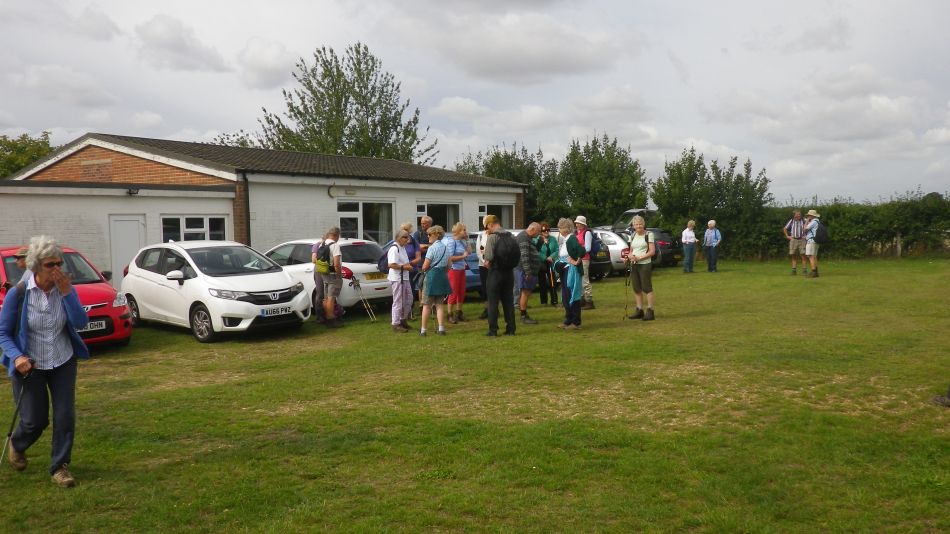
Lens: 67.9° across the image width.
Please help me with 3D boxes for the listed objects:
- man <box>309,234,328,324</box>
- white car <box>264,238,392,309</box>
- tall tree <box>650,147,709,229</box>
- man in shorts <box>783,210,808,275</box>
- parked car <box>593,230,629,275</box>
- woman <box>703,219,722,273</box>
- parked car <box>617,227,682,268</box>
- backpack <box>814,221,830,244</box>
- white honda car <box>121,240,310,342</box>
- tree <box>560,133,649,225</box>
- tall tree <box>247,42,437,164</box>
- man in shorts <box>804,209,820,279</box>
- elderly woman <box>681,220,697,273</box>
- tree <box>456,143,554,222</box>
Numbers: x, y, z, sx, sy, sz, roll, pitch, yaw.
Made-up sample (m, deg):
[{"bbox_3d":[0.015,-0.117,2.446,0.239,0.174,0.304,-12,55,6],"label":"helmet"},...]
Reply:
[{"bbox_3d":[-2.781,0.212,12.693,0.500,1.650,0.360,1,4,27],"label":"man"},{"bbox_3d":[-3.290,0.140,14.650,4.050,1.480,1.740,3,5,41],"label":"white car"},{"bbox_3d":[8.479,-2.618,29.160,2.500,4.600,2.500,0,4,16],"label":"tall tree"},{"bbox_3d":[8.885,-0.634,19.546,0.580,1.790,0.400,-1,4,8],"label":"man in shorts"},{"bbox_3d":[3.368,-0.506,22.267,4.350,1.490,1.780,2,5,42],"label":"parked car"},{"bbox_3d":[7.196,-0.647,21.412,0.520,1.570,0.340,2,5,30],"label":"woman"},{"bbox_3d":[5.137,-0.720,25.184,1.820,1.470,4.450,-5,5,-44],"label":"parked car"},{"bbox_3d":[9.450,-0.937,19.150,0.330,0.560,0.340,0,4,22],"label":"backpack"},{"bbox_3d":[-4.520,0.325,12.220,3.990,1.530,1.710,3,5,41],"label":"white honda car"},{"bbox_3d":[5.262,-2.855,28.876,3.900,5.010,3.700,-1,4,0],"label":"tree"},{"bbox_3d":[-7.128,-6.254,37.654,9.800,11.150,9.200,-1,4,0],"label":"tall tree"},{"bbox_3d":[9.165,-0.622,19.145,0.450,1.800,0.500,0,4,22],"label":"man in shorts"},{"bbox_3d":[6.655,-0.643,21.950,0.500,1.630,0.400,-4,4,-32],"label":"elderly woman"},{"bbox_3d":[1.335,-2.891,30.875,4.300,4.990,4.000,-1,4,0],"label":"tree"}]

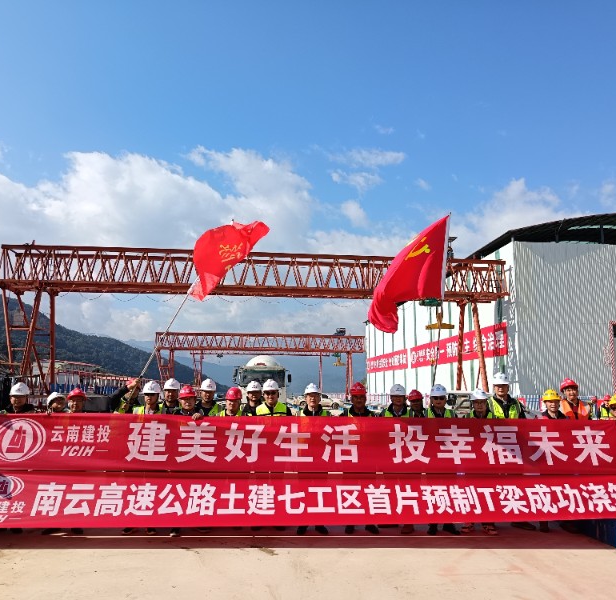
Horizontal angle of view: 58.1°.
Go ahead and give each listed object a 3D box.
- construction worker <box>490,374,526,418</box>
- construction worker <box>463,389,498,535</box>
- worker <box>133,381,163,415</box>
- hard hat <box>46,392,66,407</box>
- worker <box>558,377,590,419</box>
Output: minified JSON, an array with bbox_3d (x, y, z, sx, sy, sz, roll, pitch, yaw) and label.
[{"bbox_3d":[2.670,1.937,7.305,0.540,1.936,0.360,0,-9,5],"label":"construction worker"},{"bbox_3d":[2.202,1.984,6.938,0.530,1.720,0.360,0,-9,3],"label":"construction worker"},{"bbox_3d":[-1.961,1.910,6.832,0.510,1.806,0.360,0,-9,-3],"label":"worker"},{"bbox_3d":[-3.152,1.253,6.953,0.220,0.155,0.280,-10,-14,-34],"label":"hard hat"},{"bbox_3d":[3.616,2.003,7.526,0.510,1.845,0.360,-1,-9,8],"label":"worker"}]

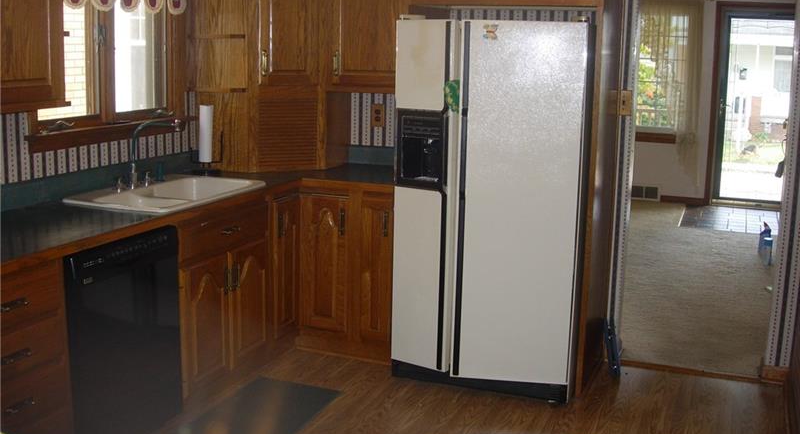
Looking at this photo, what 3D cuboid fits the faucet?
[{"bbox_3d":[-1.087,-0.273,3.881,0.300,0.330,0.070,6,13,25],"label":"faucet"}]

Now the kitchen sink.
[{"bbox_3d":[-1.044,-0.032,4.073,0.547,0.187,0.847,5,12,21],"label":"kitchen sink"}]

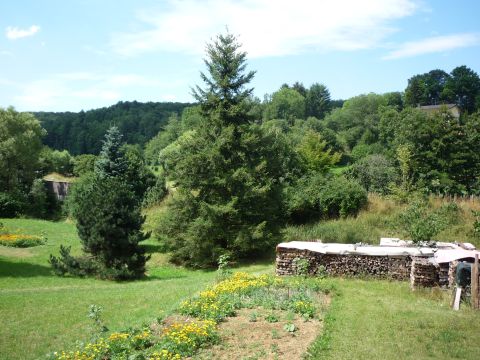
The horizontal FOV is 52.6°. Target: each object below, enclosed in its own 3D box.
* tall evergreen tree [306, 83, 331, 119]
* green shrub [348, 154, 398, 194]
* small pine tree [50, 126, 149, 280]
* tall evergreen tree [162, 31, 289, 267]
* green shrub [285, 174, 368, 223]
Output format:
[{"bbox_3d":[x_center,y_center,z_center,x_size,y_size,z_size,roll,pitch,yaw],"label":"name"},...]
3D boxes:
[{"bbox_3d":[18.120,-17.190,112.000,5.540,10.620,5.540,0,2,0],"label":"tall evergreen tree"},{"bbox_3d":[11.830,-0.490,43.000,4.430,3.540,3.990,0,2,0],"label":"green shrub"},{"bbox_3d":[-5.930,0.990,20.500,3.970,6.380,3.580,0,2,0],"label":"small pine tree"},{"bbox_3d":[-0.750,-1.430,23.500,6.140,11.200,6.140,0,2,0],"label":"tall evergreen tree"},{"bbox_3d":[5.530,1.180,31.000,5.150,3.000,4.380,0,2,0],"label":"green shrub"}]

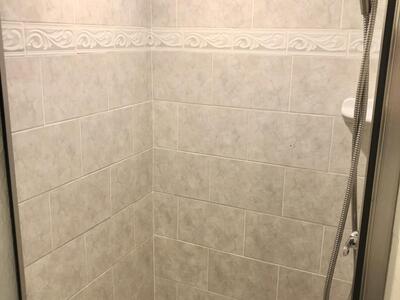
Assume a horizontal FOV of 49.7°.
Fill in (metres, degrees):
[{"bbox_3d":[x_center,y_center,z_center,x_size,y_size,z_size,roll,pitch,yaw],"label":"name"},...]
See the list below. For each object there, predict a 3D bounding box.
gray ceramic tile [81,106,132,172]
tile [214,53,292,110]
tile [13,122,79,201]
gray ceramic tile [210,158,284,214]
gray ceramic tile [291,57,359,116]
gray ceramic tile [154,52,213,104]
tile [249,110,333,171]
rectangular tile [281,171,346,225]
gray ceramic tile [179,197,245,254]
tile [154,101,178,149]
[{"bbox_3d":[-0.332,-0.041,1.547,0.012,0.199,0.300,8,16,24],"label":"gray ceramic tile"},{"bbox_3d":[0.187,-0.251,1.582,0.300,0.200,0.020,8,16,24],"label":"tile"},{"bbox_3d":[-0.461,0.024,1.282,0.020,0.200,0.288,8,16,24],"label":"tile"},{"bbox_3d":[0.179,0.139,1.689,0.300,0.199,0.012,8,16,24],"label":"gray ceramic tile"},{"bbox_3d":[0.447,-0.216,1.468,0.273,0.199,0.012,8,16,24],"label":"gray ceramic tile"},{"bbox_3d":[-0.072,-0.286,1.705,0.265,0.199,0.012,8,16,24],"label":"gray ceramic tile"},{"bbox_3d":[0.324,-0.037,1.574,0.300,0.199,0.012,8,16,24],"label":"tile"},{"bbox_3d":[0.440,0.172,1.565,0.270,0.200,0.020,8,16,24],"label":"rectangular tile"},{"bbox_3d":[0.044,0.312,1.796,0.300,0.200,0.020,8,16,24],"label":"gray ceramic tile"},{"bbox_3d":[-0.141,-0.100,1.786,0.118,0.199,0.012,8,16,24],"label":"tile"}]

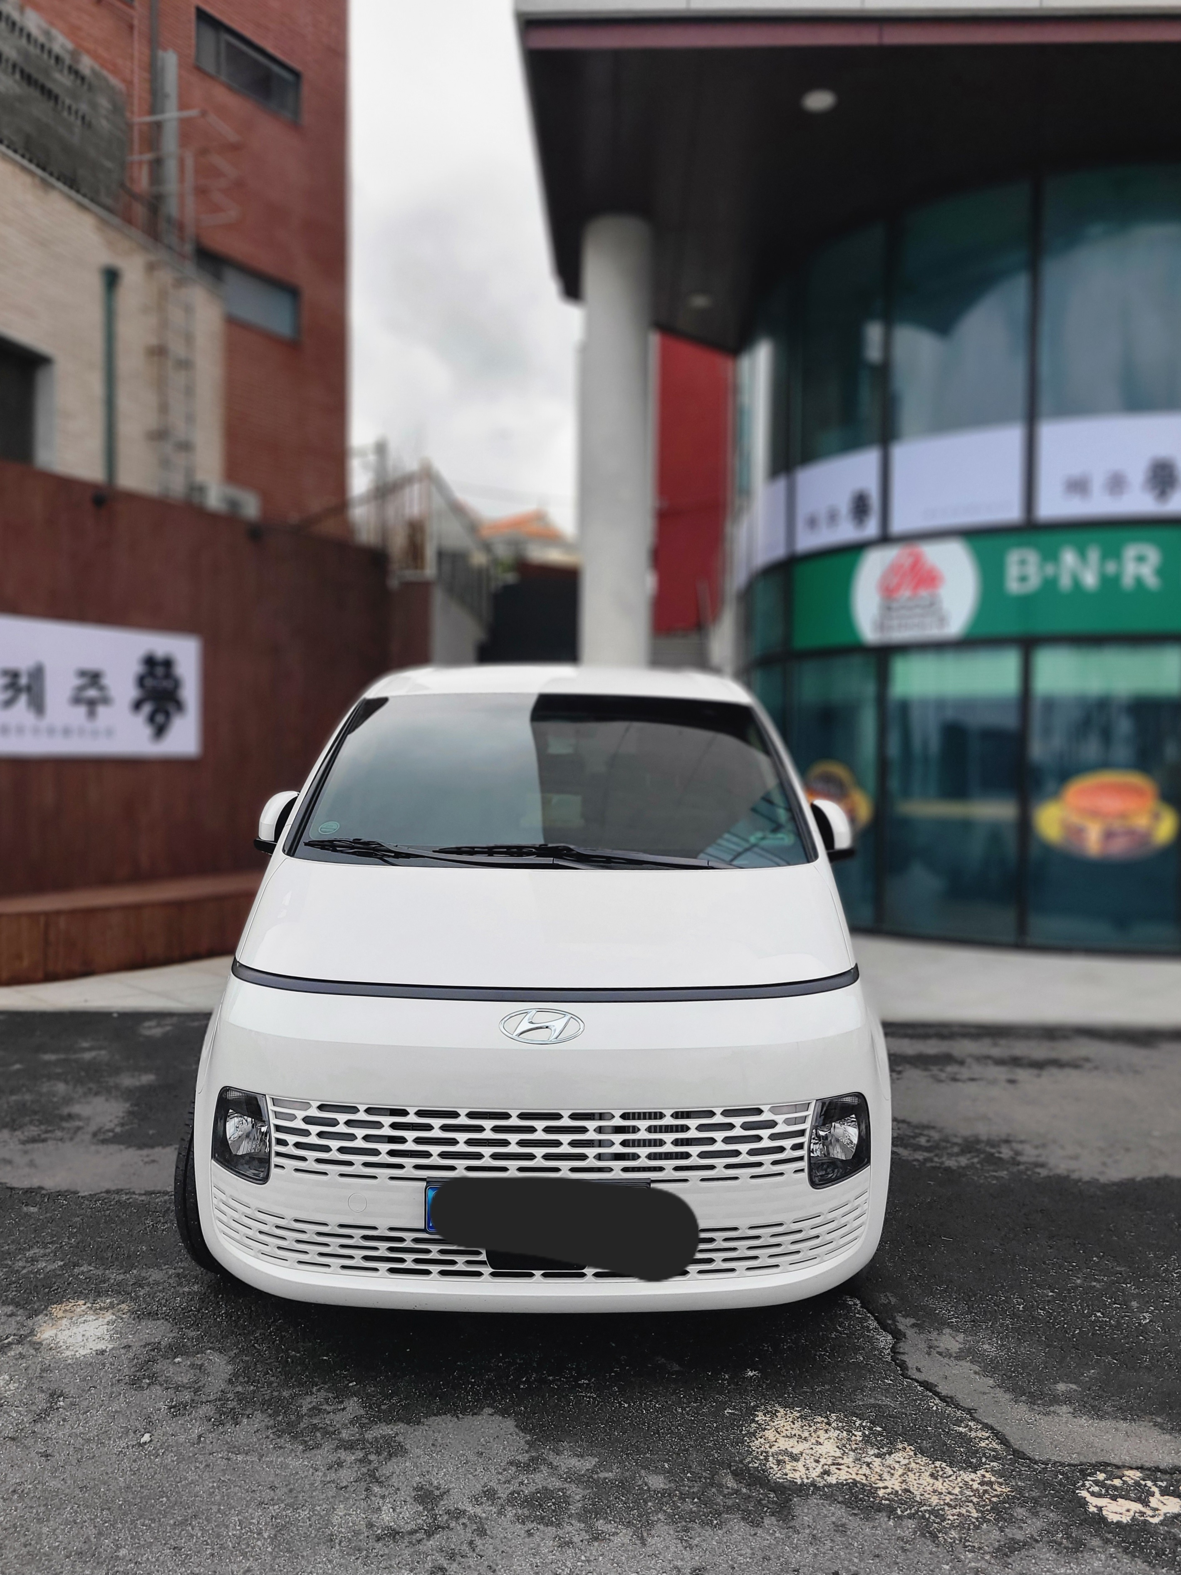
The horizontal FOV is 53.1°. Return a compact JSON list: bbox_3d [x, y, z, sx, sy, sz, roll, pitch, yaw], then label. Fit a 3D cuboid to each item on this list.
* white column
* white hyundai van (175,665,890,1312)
[{"bbox_3d":[0.217,-1.772,10.221,0.590,5.970,0.590,0,2,0],"label":"white column"},{"bbox_3d":[-0.131,0.453,5.489,2.060,1.980,5.220,0,2,0],"label":"white hyundai van"}]

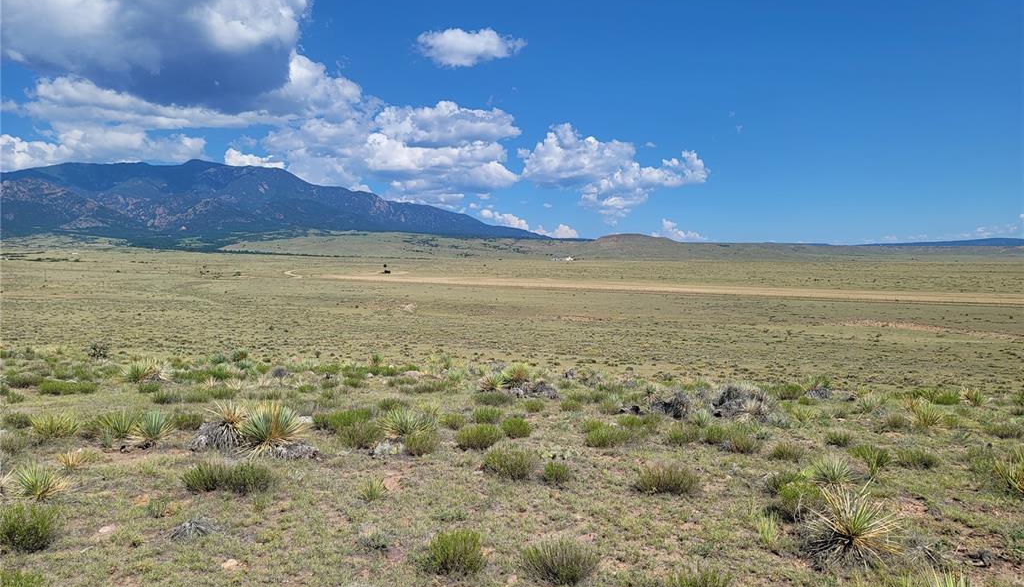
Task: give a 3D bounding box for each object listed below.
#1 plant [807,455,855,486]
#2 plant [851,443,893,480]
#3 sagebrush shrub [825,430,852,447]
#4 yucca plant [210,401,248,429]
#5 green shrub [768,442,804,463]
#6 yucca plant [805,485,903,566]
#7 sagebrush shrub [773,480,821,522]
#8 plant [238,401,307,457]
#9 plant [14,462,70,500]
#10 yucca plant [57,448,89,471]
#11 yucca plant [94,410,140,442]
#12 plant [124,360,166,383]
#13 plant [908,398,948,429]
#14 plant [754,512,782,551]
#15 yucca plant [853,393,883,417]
[{"bbox_3d":[2.832,1.574,6.572,0.427,0.242,0.405,0,3,0],"label":"plant"},{"bbox_3d":[3.111,1.452,6.389,0.354,0.279,0.337,0,3,0],"label":"plant"},{"bbox_3d":[3.444,1.530,7.798,0.295,0.149,0.281,0,3,0],"label":"sagebrush shrub"},{"bbox_3d":[-2.911,1.246,7.578,0.420,0.282,0.399,0,3,0],"label":"yucca plant"},{"bbox_3d":[2.254,1.300,6.074,0.277,0.132,0.264,0,4,0],"label":"green shrub"},{"bbox_3d":[2.155,1.470,4.664,0.593,0.431,0.563,0,3,0],"label":"yucca plant"},{"bbox_3d":[2.049,1.484,5.286,0.358,0.258,0.340,0,3,0],"label":"sagebrush shrub"},{"bbox_3d":[-2.473,1.404,7.632,0.702,0.501,0.667,0,3,0],"label":"plant"},{"bbox_3d":[-3.897,1.564,6.148,0.449,0.269,0.427,0,3,0],"label":"plant"},{"bbox_3d":[-3.910,1.473,6.577,0.285,0.161,0.270,0,3,0],"label":"yucca plant"},{"bbox_3d":[-4.141,1.389,7.779,0.442,0.300,0.420,0,3,0],"label":"yucca plant"},{"bbox_3d":[-6.425,1.362,12.995,0.809,0.384,0.768,0,3,0],"label":"plant"},{"bbox_3d":[5.256,1.514,9.328,0.505,0.342,0.480,0,3,0],"label":"plant"},{"bbox_3d":[1.623,1.490,4.678,0.165,0.222,0.156,0,3,0],"label":"plant"},{"bbox_3d":[4.836,1.486,9.985,0.392,0.282,0.372,0,3,0],"label":"yucca plant"}]

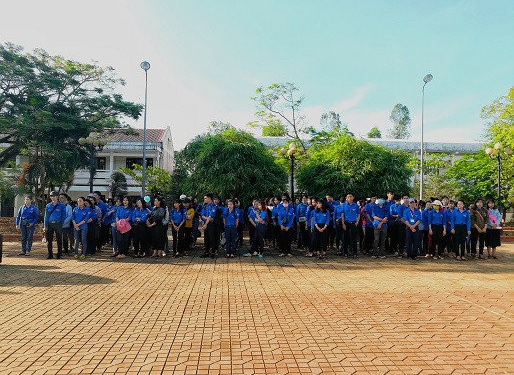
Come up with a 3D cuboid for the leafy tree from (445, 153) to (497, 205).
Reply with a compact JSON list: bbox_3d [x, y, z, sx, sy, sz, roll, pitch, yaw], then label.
[{"bbox_3d":[10.804,0.308,19.437,2.800,4.055,2.700,1,-2,-4],"label":"leafy tree"}]

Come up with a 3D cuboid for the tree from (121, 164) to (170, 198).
[{"bbox_3d":[-5.584,0.407,19.498,2.628,3.350,2.500,0,-2,0],"label":"tree"}]

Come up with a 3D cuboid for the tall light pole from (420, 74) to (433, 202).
[{"bbox_3d":[7.772,-1.573,17.866,0.450,7.492,1.100,0,-2,0],"label":"tall light pole"}]

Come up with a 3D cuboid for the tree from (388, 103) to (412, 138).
[{"bbox_3d":[21.279,-4.466,57.747,3.600,16.328,3.600,1,-2,-4],"label":"tree"}]

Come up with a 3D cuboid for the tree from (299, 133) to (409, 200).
[{"bbox_3d":[4.674,-0.279,18.521,5.561,4.652,5.000,0,-2,0],"label":"tree"}]

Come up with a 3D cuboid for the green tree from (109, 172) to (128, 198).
[{"bbox_3d":[-6.973,0.635,19.490,0.960,2.893,1.000,0,-2,0],"label":"green tree"}]

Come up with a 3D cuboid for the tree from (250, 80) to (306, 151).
[{"bbox_3d":[1.399,-2.211,24.092,3.607,8.904,3.600,0,-2,0],"label":"tree"}]

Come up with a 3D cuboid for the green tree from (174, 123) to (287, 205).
[{"bbox_3d":[-1.335,-0.458,18.721,5.100,5.129,4.800,1,-2,-4],"label":"green tree"}]

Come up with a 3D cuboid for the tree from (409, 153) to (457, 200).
[{"bbox_3d":[9.523,0.138,21.008,2.666,3.993,2.600,0,-2,0],"label":"tree"}]

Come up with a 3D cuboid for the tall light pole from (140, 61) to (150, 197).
[{"bbox_3d":[-5.217,-1.930,17.579,0.460,7.870,0.800,1,-2,-4],"label":"tall light pole"}]

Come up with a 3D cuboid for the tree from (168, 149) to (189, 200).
[{"bbox_3d":[-4.223,0.044,20.511,1.381,4.145,1.600,0,-2,0],"label":"tree"}]

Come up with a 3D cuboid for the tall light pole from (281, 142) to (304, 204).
[{"bbox_3d":[1.524,0.089,16.738,1.050,4.011,1.050,1,-2,-4],"label":"tall light pole"}]

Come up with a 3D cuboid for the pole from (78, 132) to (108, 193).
[{"bbox_3d":[-6.397,-0.118,14.937,1.130,4.043,1.130,1,-2,-4],"label":"pole"}]

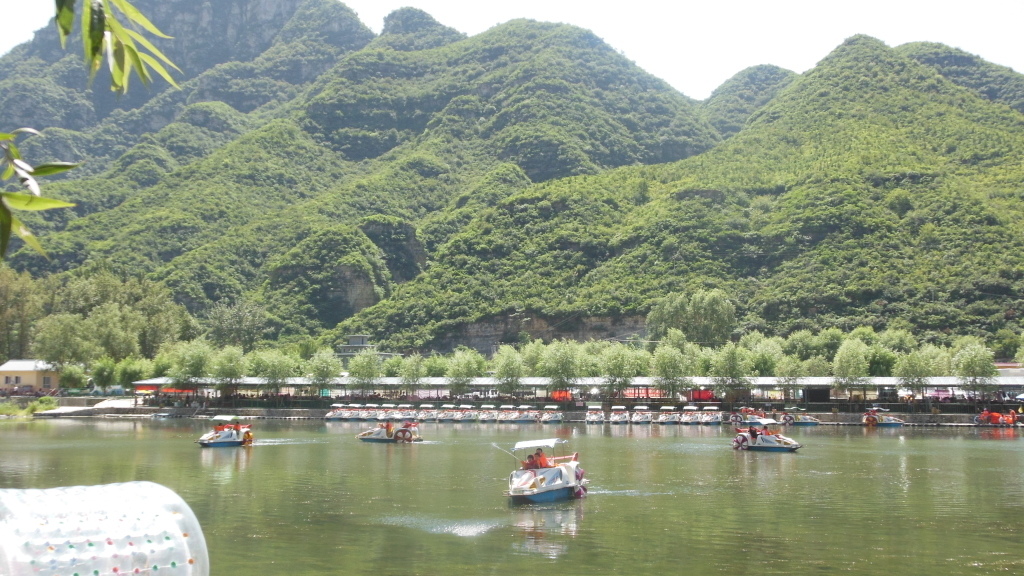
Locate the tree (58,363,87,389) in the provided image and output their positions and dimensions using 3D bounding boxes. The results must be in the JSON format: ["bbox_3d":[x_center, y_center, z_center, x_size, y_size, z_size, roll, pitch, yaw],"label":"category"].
[{"bbox_3d":[-58.647,11.943,150.000,3.800,4.003,3.800,0,-5,0],"label":"tree"}]

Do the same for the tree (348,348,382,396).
[{"bbox_3d":[-16.876,10.175,128.612,3.670,6.500,3.670,0,-5,0],"label":"tree"}]

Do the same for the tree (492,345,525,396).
[{"bbox_3d":[-0.382,9.538,122.645,3.500,6.740,3.500,0,-5,0],"label":"tree"}]

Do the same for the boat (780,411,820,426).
[{"bbox_3d":[29.202,13.021,113.781,3.700,1.900,1.750,-1,-5,10],"label":"boat"}]

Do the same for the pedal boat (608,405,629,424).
[{"bbox_3d":[9.764,11.673,103.058,1.600,1.700,3.300,-2,-6,18],"label":"pedal boat"}]

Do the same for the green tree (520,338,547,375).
[{"bbox_3d":[2.429,9.547,127.000,4.200,7.683,4.200,0,-5,0],"label":"green tree"}]

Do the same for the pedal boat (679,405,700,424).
[{"bbox_3d":[17.527,12.610,111.000,1.800,1.720,3.700,-2,-5,18],"label":"pedal boat"}]

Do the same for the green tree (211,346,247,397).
[{"bbox_3d":[-35.813,10.927,142.000,4.548,7.579,4.548,0,-5,0],"label":"green tree"}]

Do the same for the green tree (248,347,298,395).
[{"bbox_3d":[-28.136,10.404,132.610,5.400,6.300,5.300,0,-5,0],"label":"green tree"}]

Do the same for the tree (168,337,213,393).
[{"bbox_3d":[-38.234,9.702,133.681,5.000,7.300,5.000,0,-5,0],"label":"tree"}]

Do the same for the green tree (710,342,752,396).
[{"bbox_3d":[22.358,9.014,114.500,4.400,6.926,4.400,0,-5,0],"label":"green tree"}]

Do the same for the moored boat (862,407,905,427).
[{"bbox_3d":[34.913,12.116,105.500,3.700,1.720,1.800,-1,-5,16],"label":"moored boat"}]

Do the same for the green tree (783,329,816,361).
[{"bbox_3d":[37.257,10.350,145.670,4.680,10.210,4.680,0,-5,0],"label":"green tree"}]

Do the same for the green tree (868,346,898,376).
[{"bbox_3d":[46.144,10.337,140.000,3.985,6.601,3.985,0,-5,0],"label":"green tree"}]

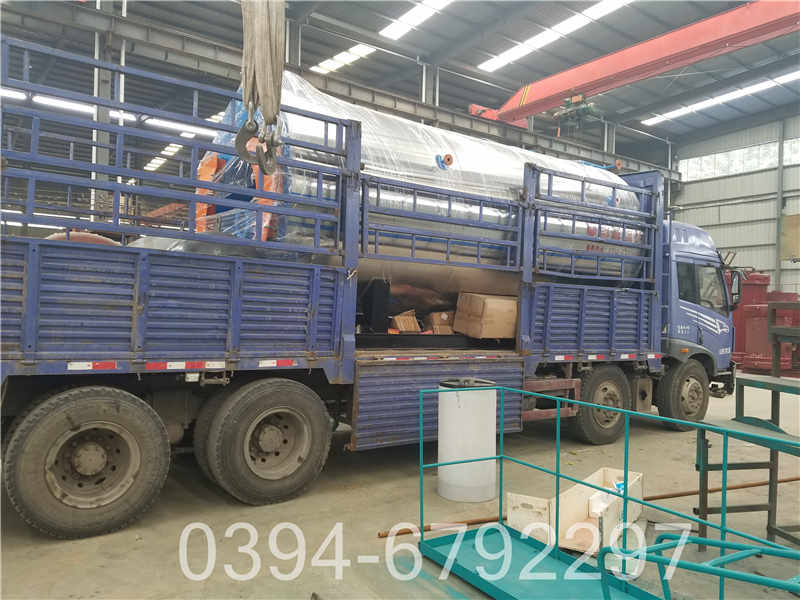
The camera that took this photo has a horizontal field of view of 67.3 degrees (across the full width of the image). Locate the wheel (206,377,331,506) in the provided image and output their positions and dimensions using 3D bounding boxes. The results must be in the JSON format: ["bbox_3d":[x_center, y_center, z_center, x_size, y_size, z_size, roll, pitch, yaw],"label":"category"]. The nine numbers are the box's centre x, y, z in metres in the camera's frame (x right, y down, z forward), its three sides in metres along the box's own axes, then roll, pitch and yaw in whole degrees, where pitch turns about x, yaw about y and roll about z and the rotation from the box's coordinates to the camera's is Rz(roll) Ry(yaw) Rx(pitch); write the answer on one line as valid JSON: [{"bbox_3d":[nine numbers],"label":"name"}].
[{"bbox_3d":[-1.069,1.175,5.053,1.025,1.025,0.280,2,-2,-36],"label":"wheel"}]

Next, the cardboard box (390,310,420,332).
[{"bbox_3d":[0.044,0.235,6.556,0.270,0.200,0.190,-12,7,-35],"label":"cardboard box"}]

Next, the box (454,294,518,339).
[{"bbox_3d":[0.986,0.180,6.786,0.515,0.437,0.427,2,6,-36],"label":"box"}]

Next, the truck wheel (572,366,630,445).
[{"bbox_3d":[2.557,1.325,7.684,1.025,1.025,0.280,2,-2,-36],"label":"truck wheel"}]

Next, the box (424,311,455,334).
[{"bbox_3d":[0.427,0.258,6.661,0.290,0.240,0.180,2,-2,-36],"label":"box"}]

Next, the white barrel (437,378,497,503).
[{"bbox_3d":[0.606,1.235,5.407,0.503,1.004,0.503,1,-1,0],"label":"white barrel"}]

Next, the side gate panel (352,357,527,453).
[{"bbox_3d":[0.467,0.997,5.996,2.183,0.785,0.060,2,-2,-36],"label":"side gate panel"}]

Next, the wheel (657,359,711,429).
[{"bbox_3d":[4.201,1.393,8.878,1.025,1.025,0.280,2,-2,-36],"label":"wheel"}]

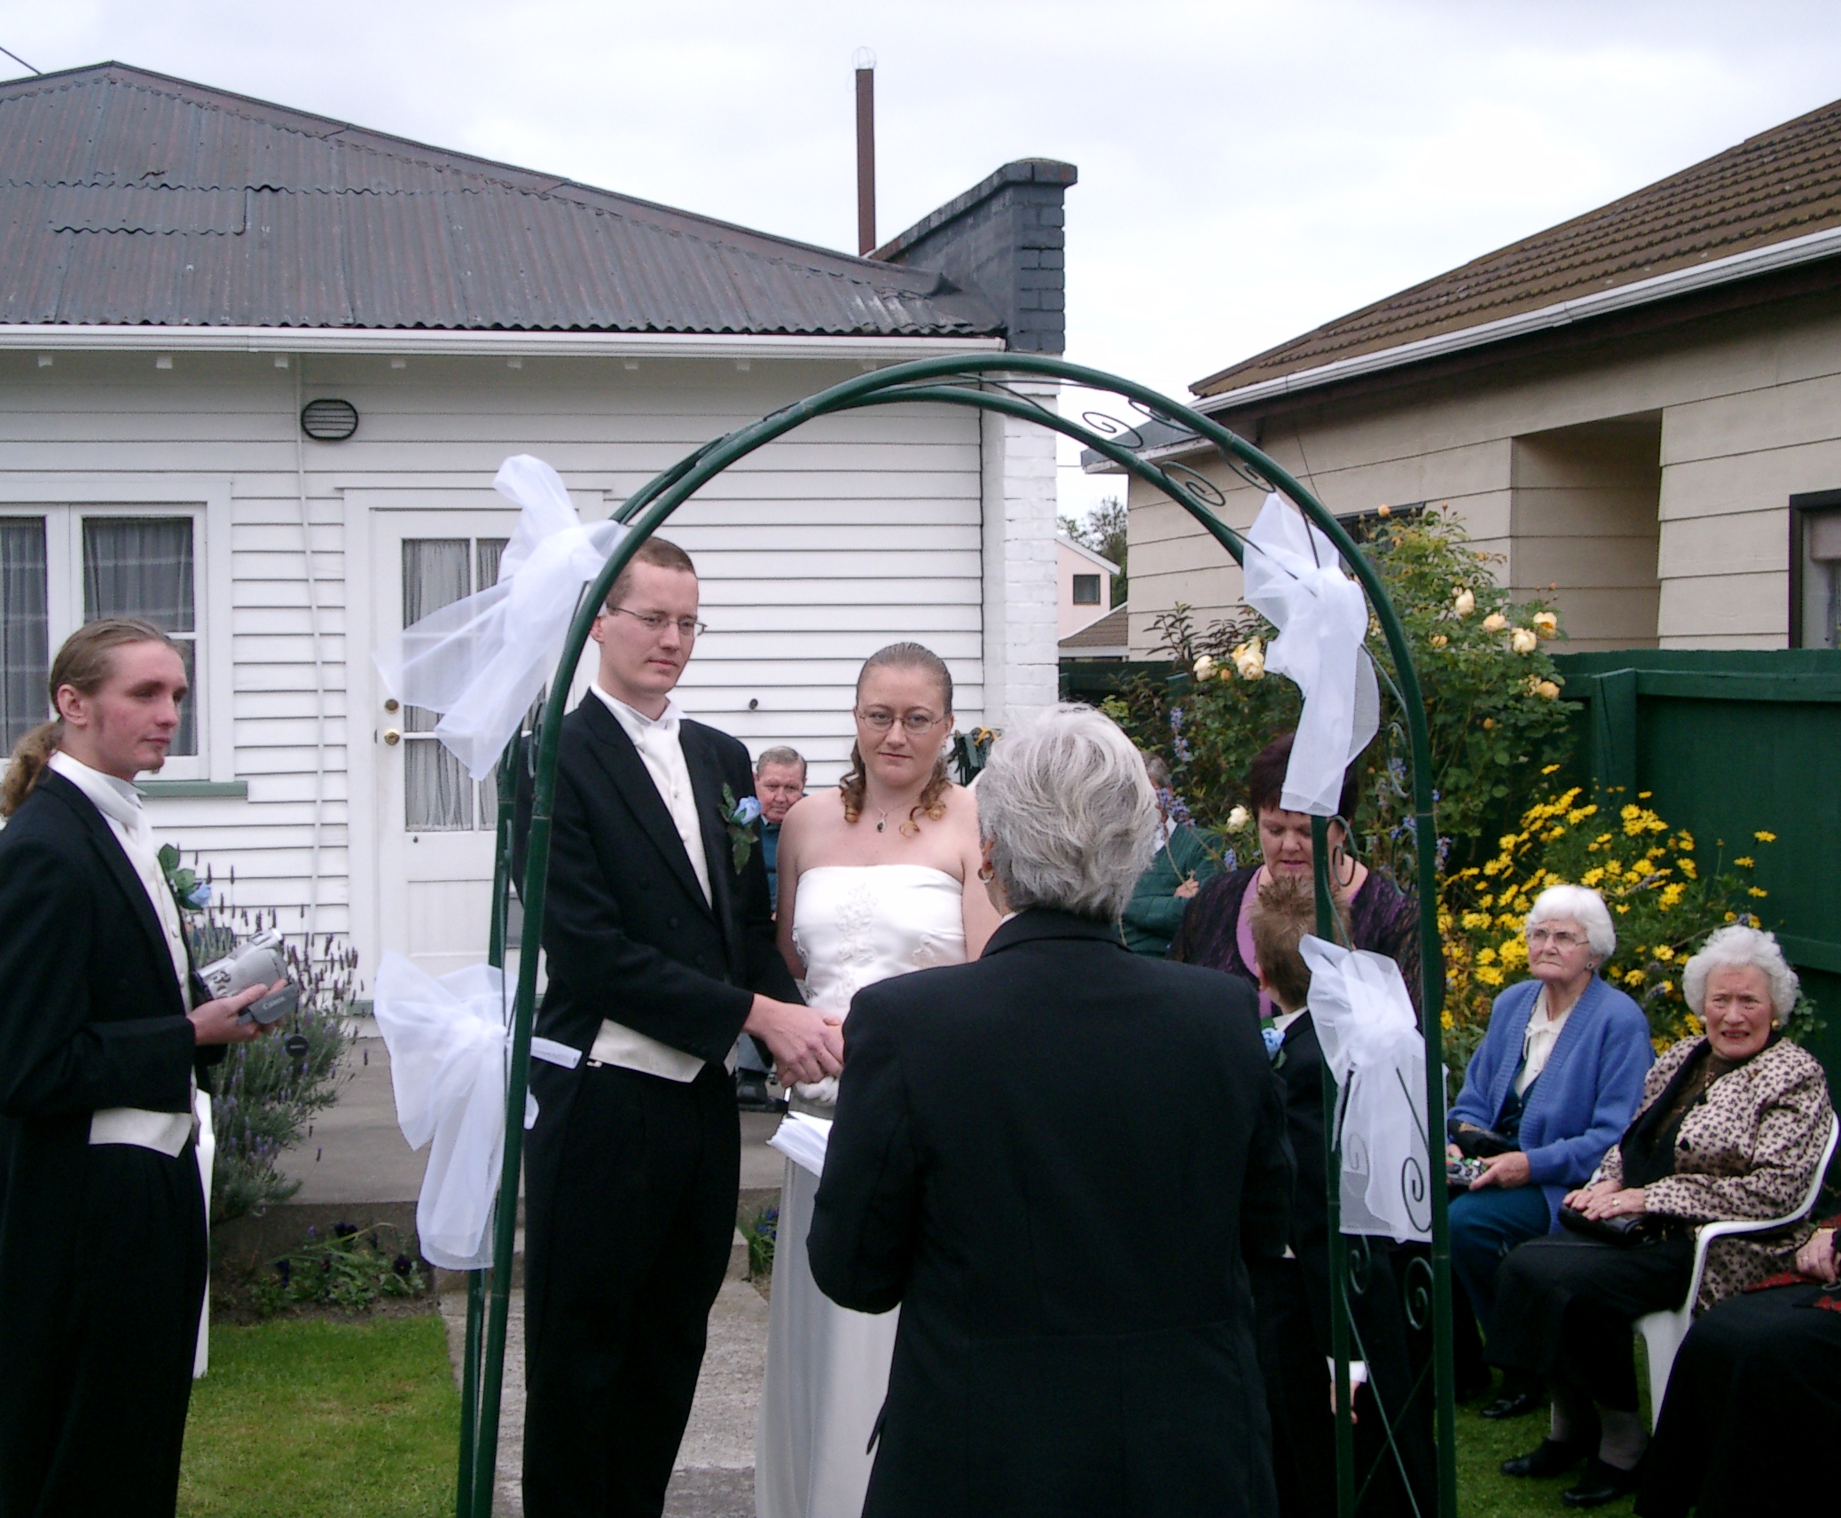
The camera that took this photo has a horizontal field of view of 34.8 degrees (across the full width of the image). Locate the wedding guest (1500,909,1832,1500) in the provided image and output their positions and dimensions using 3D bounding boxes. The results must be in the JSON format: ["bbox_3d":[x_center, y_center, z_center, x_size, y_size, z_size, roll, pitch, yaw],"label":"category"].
[{"bbox_3d":[1.640,0.956,6.420,0.780,1.180,0.520,-2,2,-44],"label":"wedding guest"}]

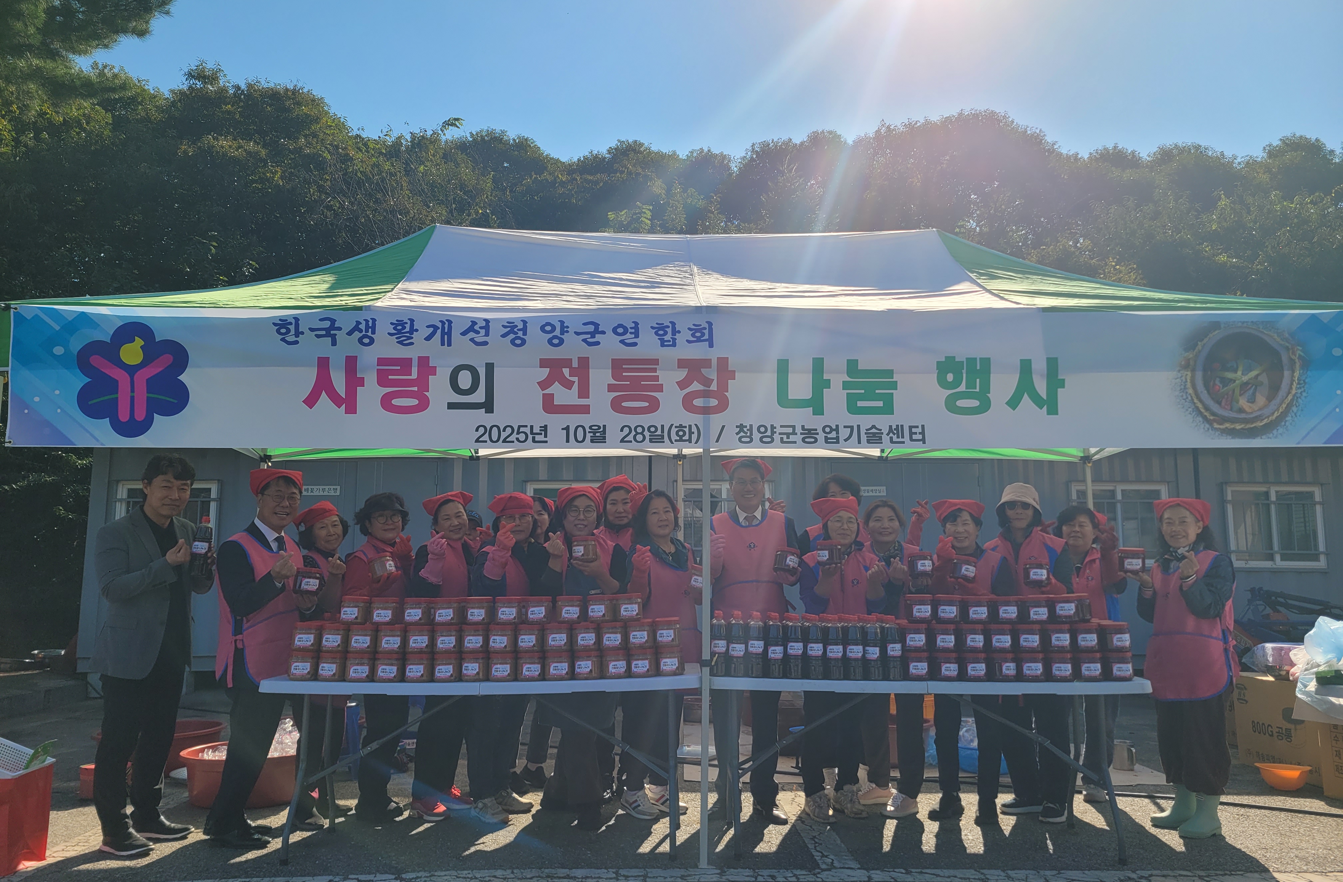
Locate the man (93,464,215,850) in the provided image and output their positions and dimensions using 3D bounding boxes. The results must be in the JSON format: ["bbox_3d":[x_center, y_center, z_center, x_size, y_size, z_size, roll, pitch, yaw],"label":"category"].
[{"bbox_3d":[-2.369,0.924,4.605,0.440,1.735,0.480,-5,-10,32],"label":"man"}]

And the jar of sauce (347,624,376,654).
[{"bbox_3d":[-1.314,0.841,4.291,0.113,0.115,0.113,2,-8,-11],"label":"jar of sauce"}]

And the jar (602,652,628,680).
[{"bbox_3d":[-0.233,0.935,4.213,0.104,0.113,0.104,1,-8,-7],"label":"jar"}]

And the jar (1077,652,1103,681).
[{"bbox_3d":[1.782,0.964,4.299,0.113,0.120,0.113,-2,-8,13],"label":"jar"}]

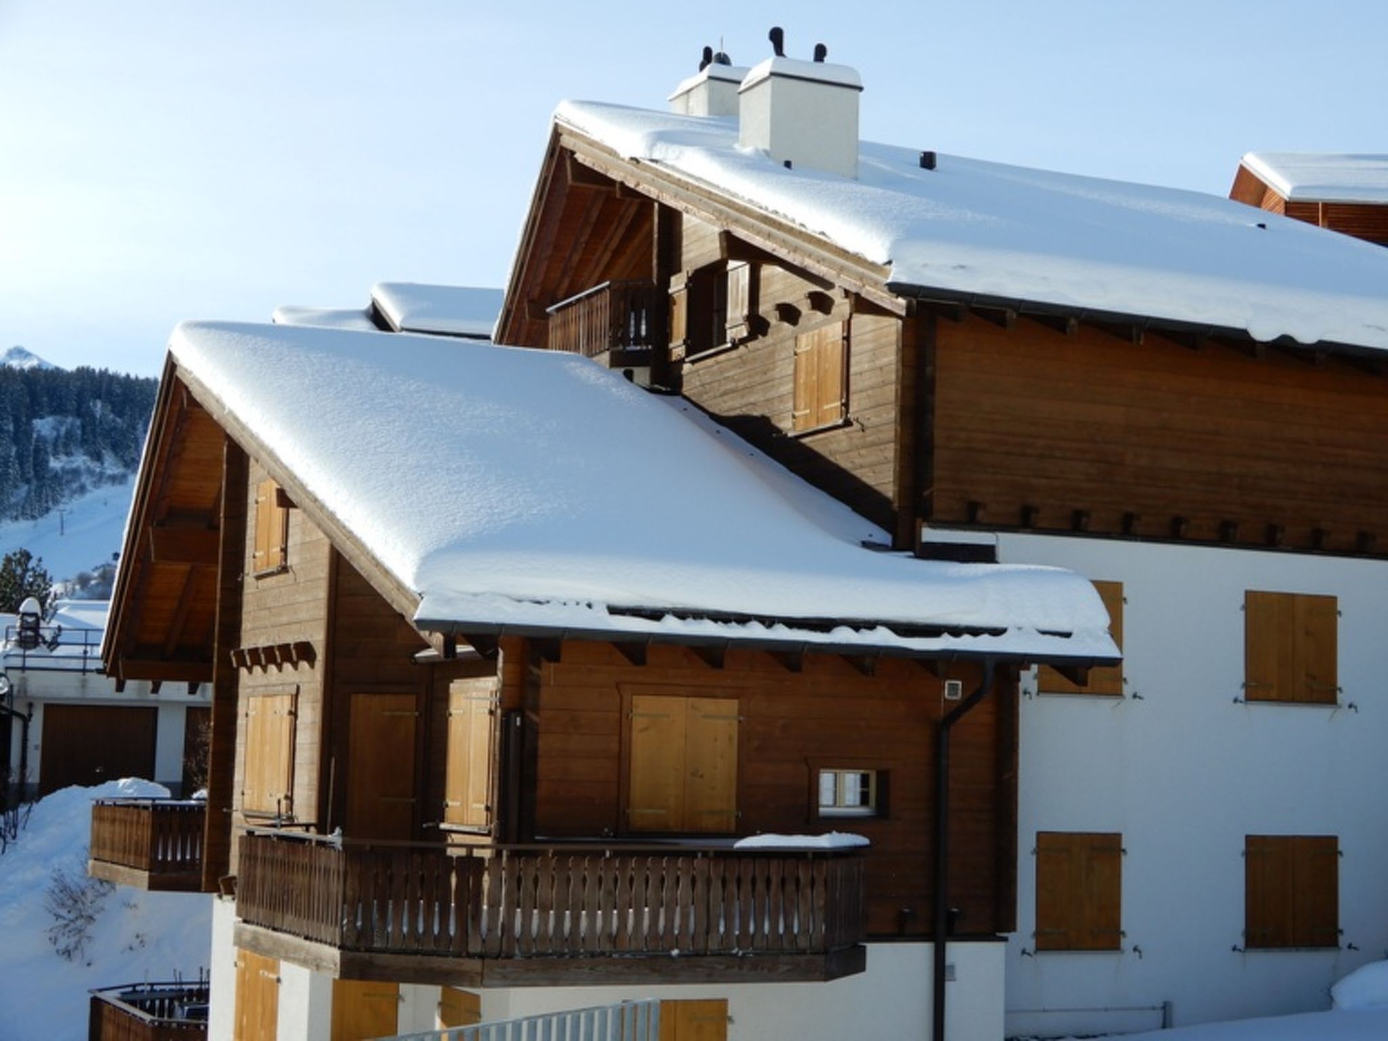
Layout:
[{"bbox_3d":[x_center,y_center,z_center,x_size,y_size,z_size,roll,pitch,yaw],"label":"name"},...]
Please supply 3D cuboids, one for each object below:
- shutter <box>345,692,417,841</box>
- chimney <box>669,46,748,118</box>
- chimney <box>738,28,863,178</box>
[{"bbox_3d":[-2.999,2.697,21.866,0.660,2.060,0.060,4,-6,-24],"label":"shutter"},{"bbox_3d":[0.476,-5.690,31.113,1.220,1.450,1.280,4,-6,-24],"label":"chimney"},{"bbox_3d":[1.335,-5.212,28.879,1.300,1.980,0.940,4,-6,-24],"label":"chimney"}]

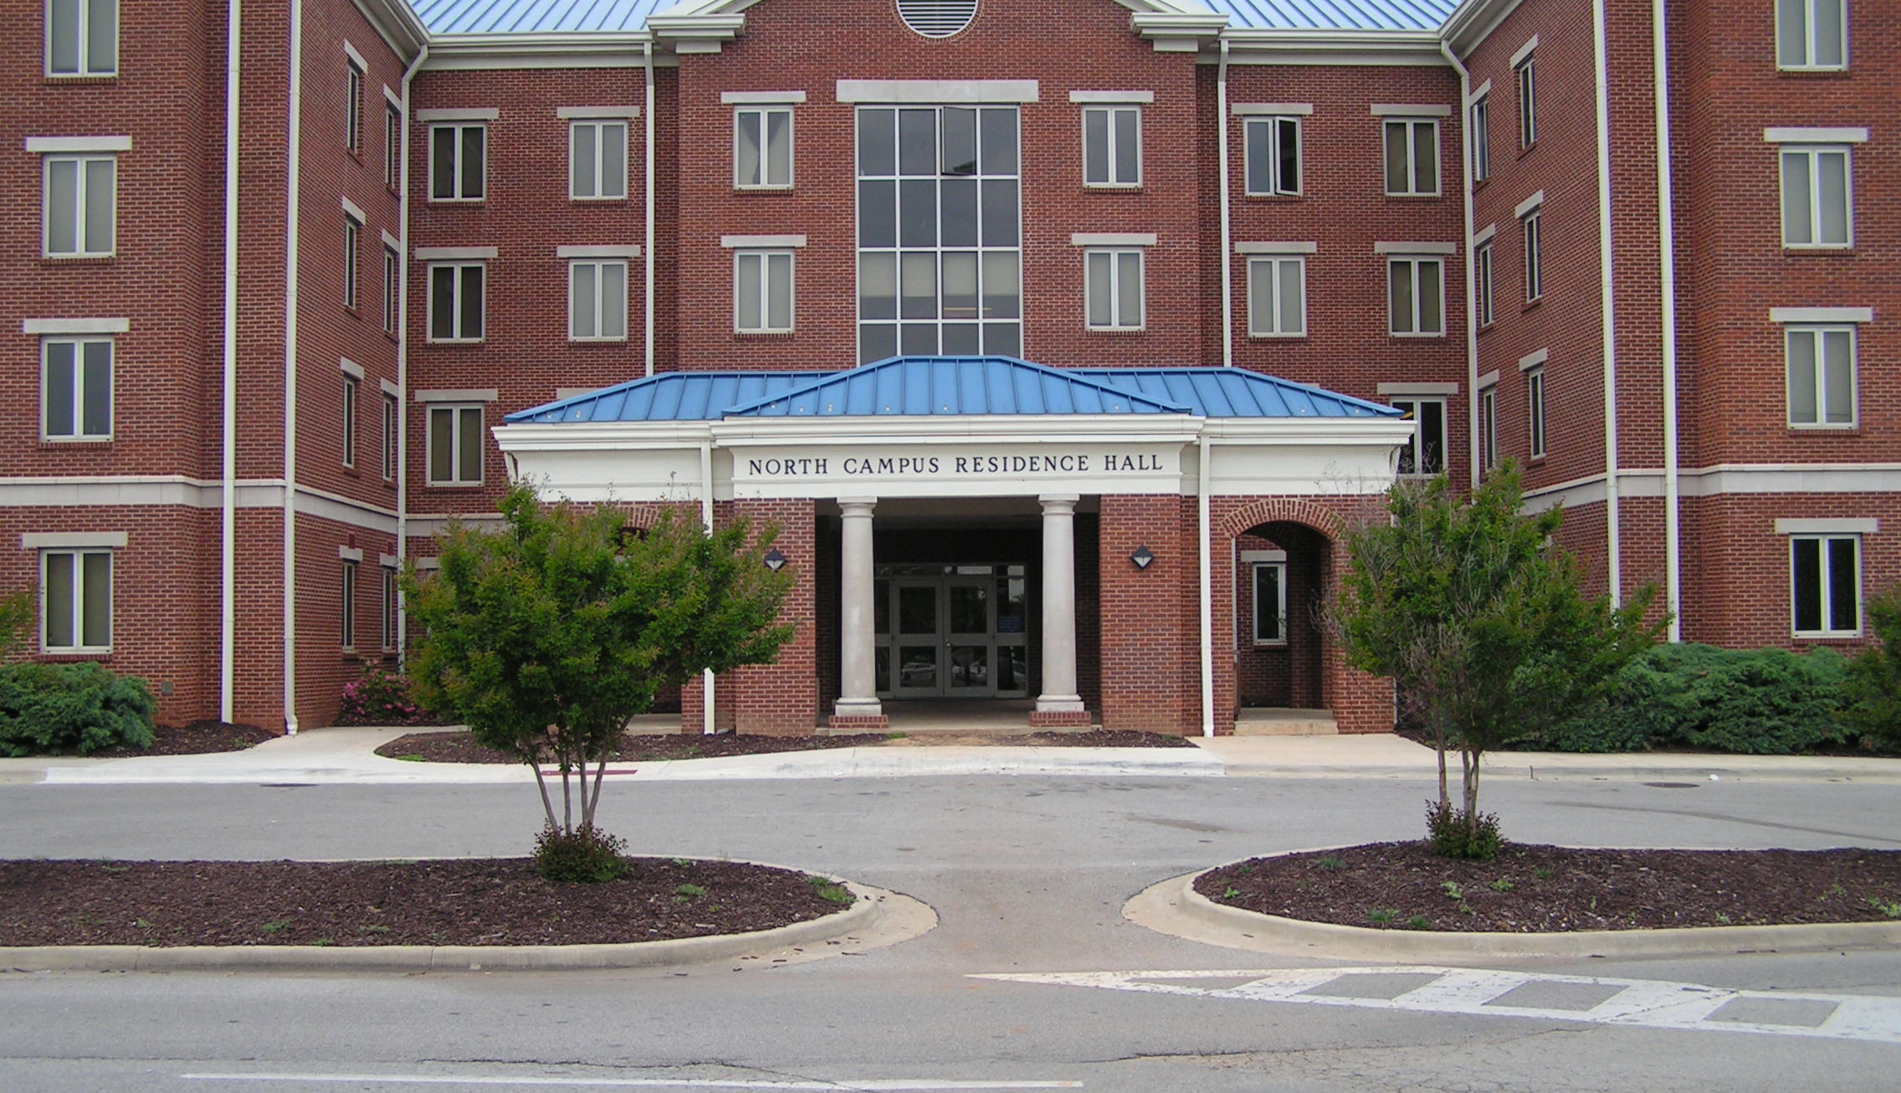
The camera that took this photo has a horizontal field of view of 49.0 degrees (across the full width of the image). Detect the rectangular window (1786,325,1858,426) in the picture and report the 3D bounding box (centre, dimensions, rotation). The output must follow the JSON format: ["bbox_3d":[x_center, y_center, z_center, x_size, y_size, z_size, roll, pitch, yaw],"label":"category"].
[{"bbox_3d":[12.744,-2.488,30.532,1.058,1.485,0.120,0,-3,-2],"label":"rectangular window"}]

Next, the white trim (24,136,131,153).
[{"bbox_3d":[-12.595,-5.812,30.161,1.515,0.228,0.120,0,-3,-2],"label":"white trim"}]

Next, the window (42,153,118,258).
[{"bbox_3d":[-12.592,-4.931,30.243,1.050,1.500,0.120,0,-3,-1],"label":"window"}]

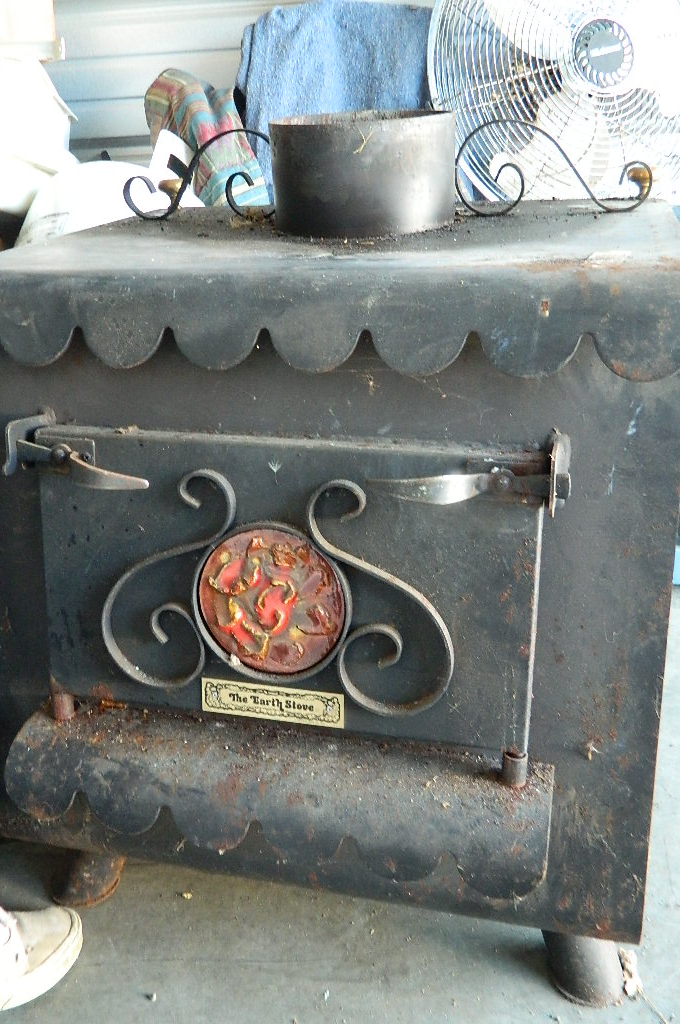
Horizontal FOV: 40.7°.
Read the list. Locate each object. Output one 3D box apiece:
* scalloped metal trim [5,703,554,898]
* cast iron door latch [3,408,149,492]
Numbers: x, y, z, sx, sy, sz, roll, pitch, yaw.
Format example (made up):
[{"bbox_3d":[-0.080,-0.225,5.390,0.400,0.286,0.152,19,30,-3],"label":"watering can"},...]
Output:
[{"bbox_3d":[-0.061,0.254,0.825,0.491,0.085,0.089,4,24,14],"label":"scalloped metal trim"},{"bbox_3d":[-0.208,-0.053,0.776,0.150,0.058,0.087,4,15,14],"label":"cast iron door latch"}]

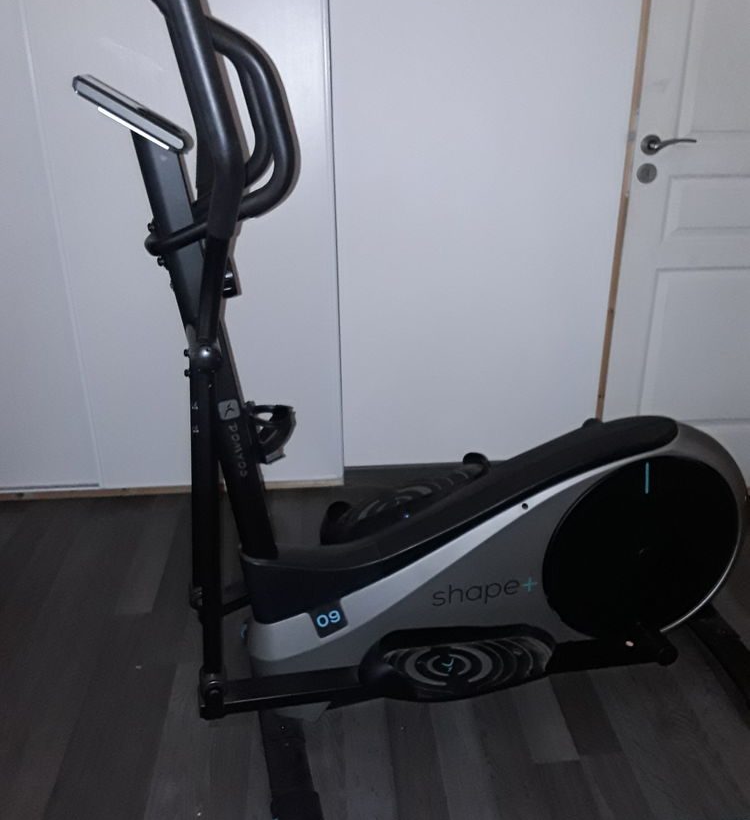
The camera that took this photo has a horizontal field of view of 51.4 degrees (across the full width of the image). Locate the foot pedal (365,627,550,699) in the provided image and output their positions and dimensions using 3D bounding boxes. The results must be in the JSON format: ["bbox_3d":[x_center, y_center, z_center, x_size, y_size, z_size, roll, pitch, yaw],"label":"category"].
[{"bbox_3d":[0.144,0.461,1.419,0.358,0.062,0.138,-2,22,-13],"label":"foot pedal"}]

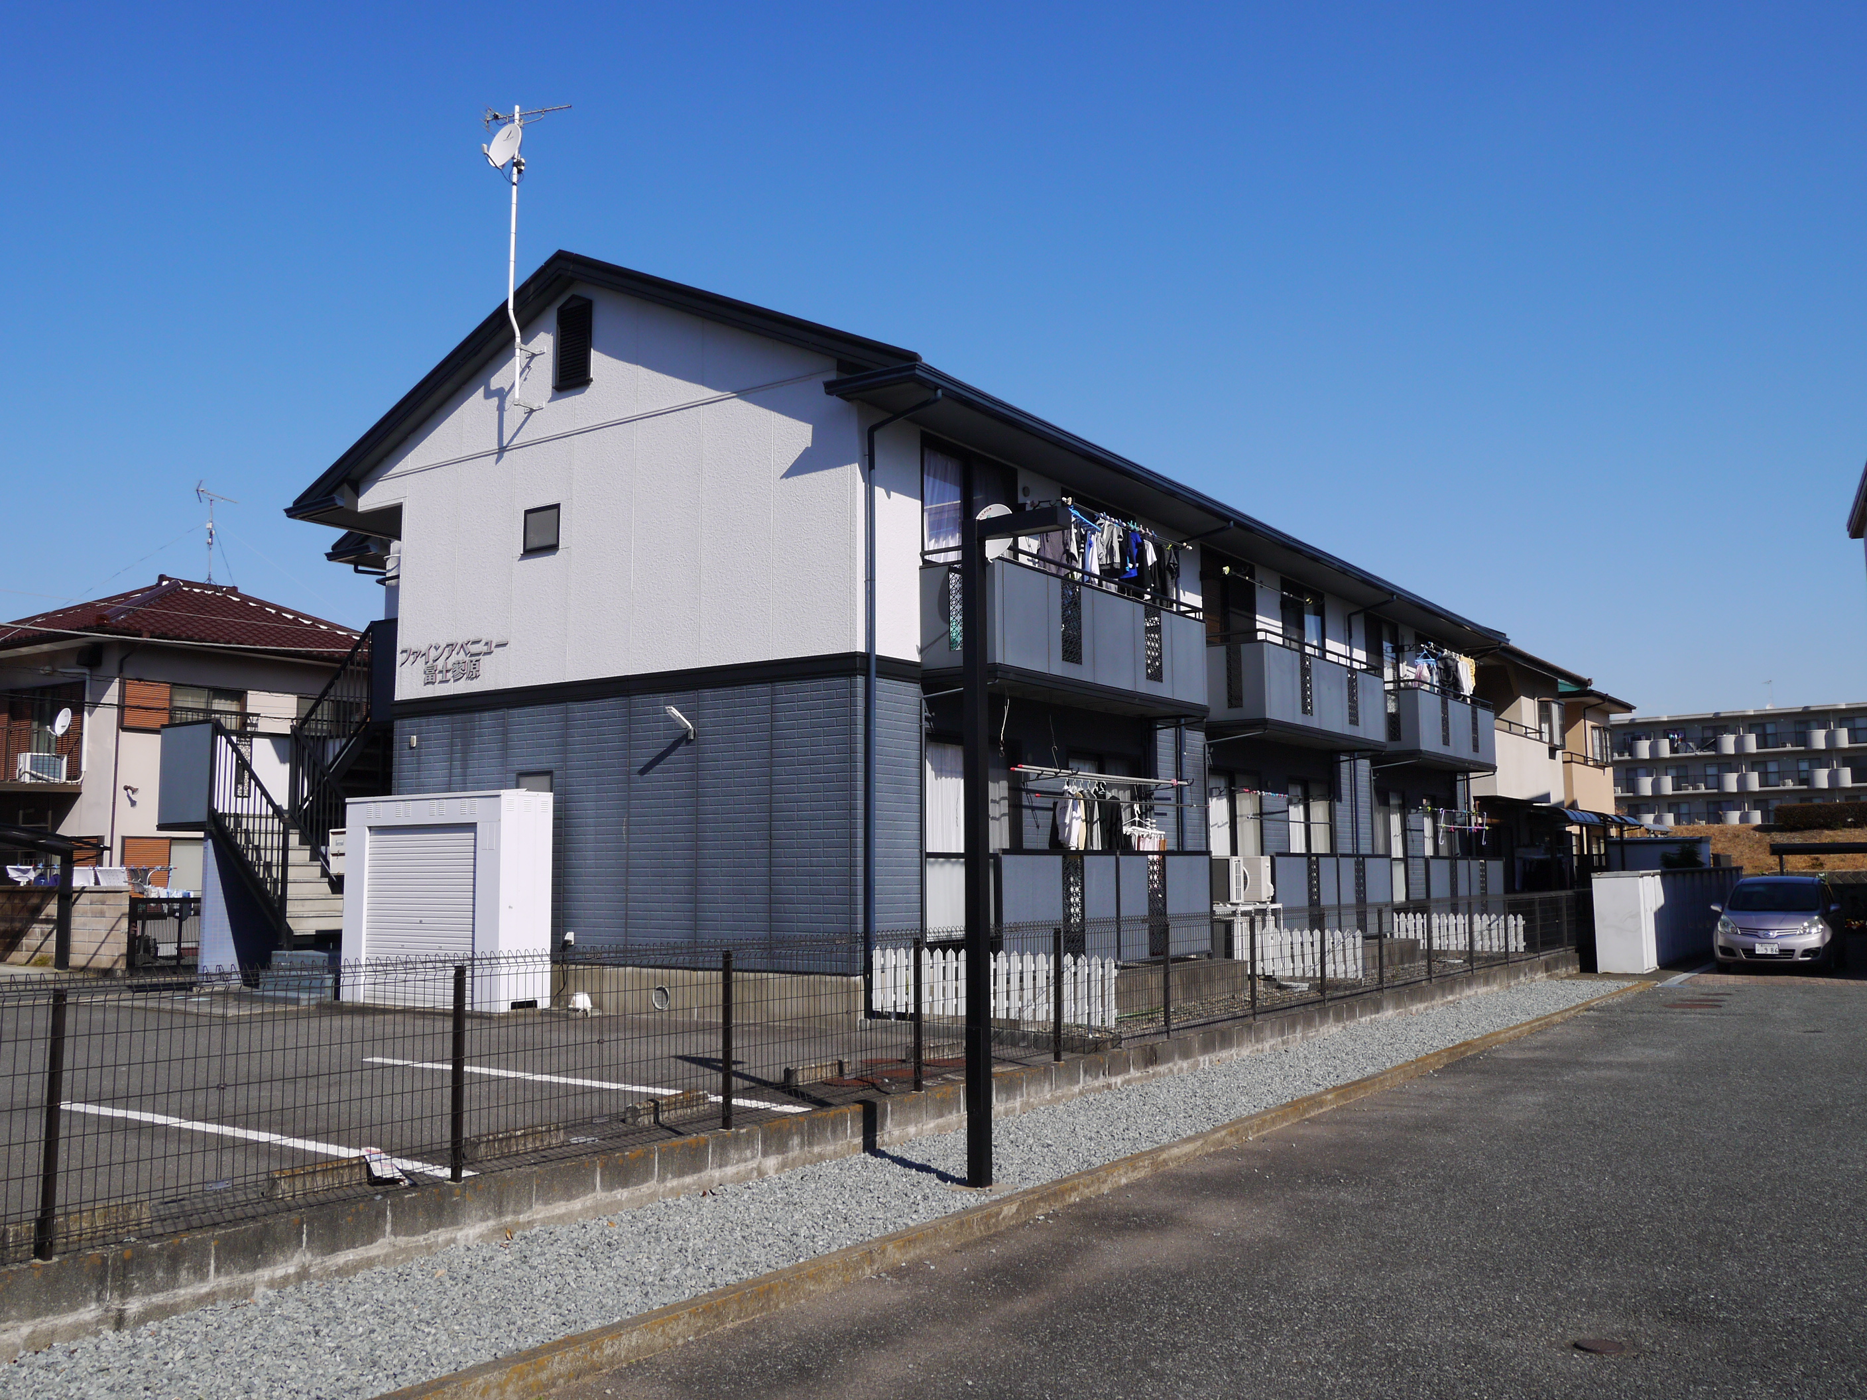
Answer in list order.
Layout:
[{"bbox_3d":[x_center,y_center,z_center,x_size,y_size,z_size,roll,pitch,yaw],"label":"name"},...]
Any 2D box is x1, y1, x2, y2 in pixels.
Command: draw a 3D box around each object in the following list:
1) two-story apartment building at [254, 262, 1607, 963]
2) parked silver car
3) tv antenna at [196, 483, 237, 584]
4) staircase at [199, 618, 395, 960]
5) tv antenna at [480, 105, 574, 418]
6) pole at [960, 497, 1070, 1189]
[{"bbox_3d":[1.869,0.112,25.474,10.200,8.500,21.800,-5,-8,35],"label":"two-story apartment building"},{"bbox_3d":[13.944,3.672,24.886,1.720,1.535,4.050,-5,-8,34],"label":"parked silver car"},{"bbox_3d":[-14.557,-3.312,30.590,0.500,2.028,1.100,-2,-7,19],"label":"tv antenna"},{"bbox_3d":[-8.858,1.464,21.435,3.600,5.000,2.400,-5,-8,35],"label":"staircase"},{"bbox_3d":[-4.741,-5.113,17.336,1.080,3.700,0.720,-7,-9,45],"label":"tv antenna"},{"bbox_3d":[0.505,0.858,8.898,0.670,3.970,0.150,-5,-8,35],"label":"pole"}]

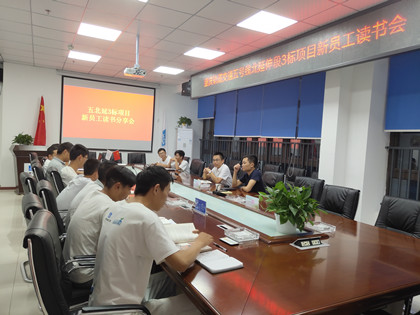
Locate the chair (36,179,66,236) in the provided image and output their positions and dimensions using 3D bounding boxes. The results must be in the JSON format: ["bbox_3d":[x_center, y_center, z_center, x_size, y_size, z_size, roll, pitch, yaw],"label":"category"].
[{"bbox_3d":[-0.964,0.675,2.529,0.620,0.980,0.570,3,2,-26],"label":"chair"}]

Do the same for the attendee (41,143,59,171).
[{"bbox_3d":[-2.152,0.366,5.215,0.750,1.170,0.500,3,1,-23],"label":"attendee"}]

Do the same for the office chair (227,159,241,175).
[{"bbox_3d":[0.296,0.570,7.946,0.620,0.990,0.570,2,3,-41],"label":"office chair"}]

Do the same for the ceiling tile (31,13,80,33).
[{"bbox_3d":[-2.201,-1.913,5.028,0.600,0.020,0.600,3,2,-26],"label":"ceiling tile"}]

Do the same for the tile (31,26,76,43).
[{"bbox_3d":[-2.468,-1.948,5.571,0.600,0.020,0.600,3,2,-26],"label":"tile"}]

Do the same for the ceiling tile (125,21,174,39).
[{"bbox_3d":[-0.883,-1.868,5.111,0.600,0.020,0.600,3,1,-27],"label":"ceiling tile"}]

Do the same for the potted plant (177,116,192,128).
[{"bbox_3d":[-0.703,-0.952,9.706,0.420,0.330,0.400,4,1,0],"label":"potted plant"}]

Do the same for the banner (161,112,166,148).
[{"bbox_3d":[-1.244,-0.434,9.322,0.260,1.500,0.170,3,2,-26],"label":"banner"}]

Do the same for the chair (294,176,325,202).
[{"bbox_3d":[0.887,0.739,4.061,0.620,0.990,0.570,2,2,-36],"label":"chair"}]

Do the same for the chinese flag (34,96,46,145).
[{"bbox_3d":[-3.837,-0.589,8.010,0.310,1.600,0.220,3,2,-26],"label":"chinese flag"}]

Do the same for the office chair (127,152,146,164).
[{"bbox_3d":[-1.604,0.430,7.913,0.570,0.990,0.610,3,1,-23],"label":"office chair"}]

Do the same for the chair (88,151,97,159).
[{"bbox_3d":[-2.582,0.385,7.412,0.570,0.980,0.610,3,1,-23],"label":"chair"}]

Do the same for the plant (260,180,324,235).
[{"bbox_3d":[0.535,0.328,2.330,0.420,0.350,0.400,4,2,5],"label":"plant"}]

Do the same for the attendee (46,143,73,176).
[{"bbox_3d":[-1.599,0.452,4.044,0.700,1.240,0.500,3,2,-24],"label":"attendee"}]

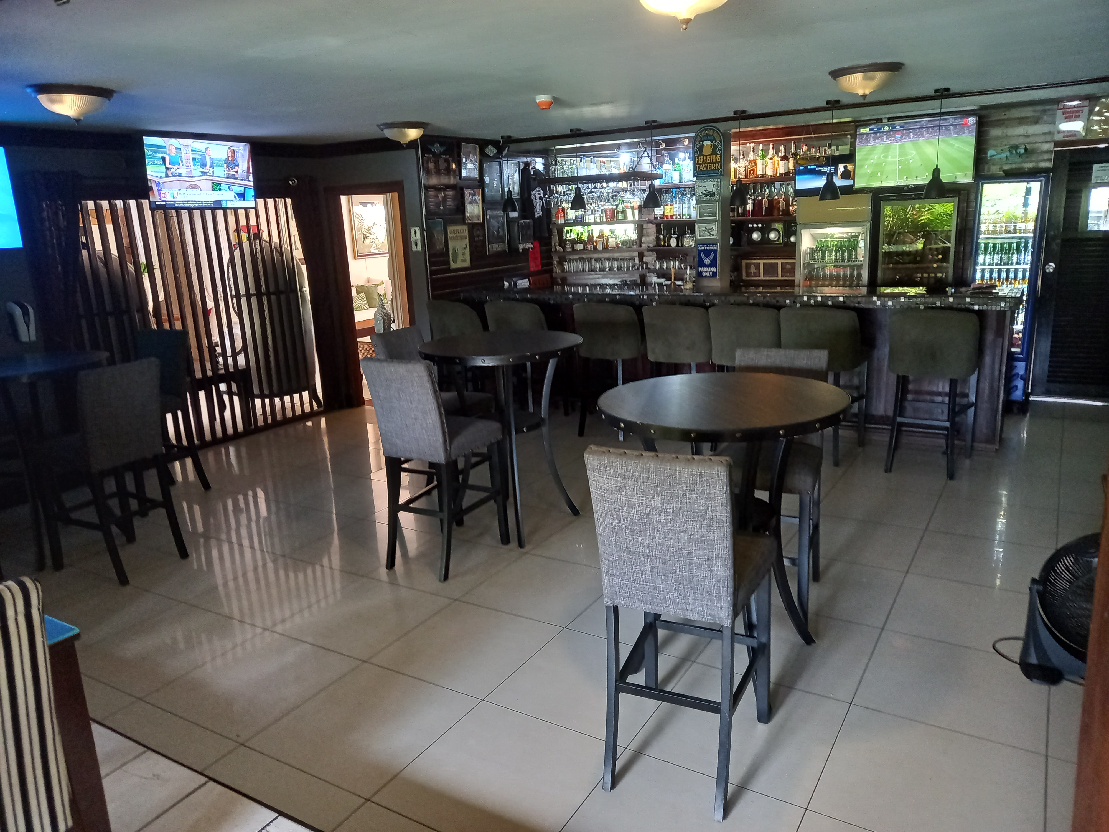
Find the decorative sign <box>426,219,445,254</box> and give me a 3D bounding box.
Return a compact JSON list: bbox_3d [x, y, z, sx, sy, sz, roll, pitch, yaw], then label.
[{"bbox_3d":[-1.100,-1.688,7.526,0.020,0.296,0.228,6,16,31],"label":"decorative sign"}]

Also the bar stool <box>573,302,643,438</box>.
[{"bbox_3d":[0.474,-0.401,6.511,0.525,1.070,0.585,6,16,31],"label":"bar stool"}]

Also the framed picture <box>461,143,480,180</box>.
[{"bbox_3d":[-0.827,-2.491,7.860,0.030,0.340,0.280,6,16,31],"label":"framed picture"}]

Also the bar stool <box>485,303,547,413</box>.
[{"bbox_3d":[-0.172,-0.466,6.977,0.510,1.070,0.600,6,16,31],"label":"bar stool"}]

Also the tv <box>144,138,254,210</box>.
[{"bbox_3d":[-2.902,-1.990,6.598,0.070,0.560,0.965,12,20,32],"label":"tv"}]

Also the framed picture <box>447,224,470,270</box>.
[{"bbox_3d":[-0.920,-1.650,7.825,0.020,0.401,0.326,6,16,31],"label":"framed picture"}]

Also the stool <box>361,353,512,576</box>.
[{"bbox_3d":[-0.597,0.209,4.176,0.425,1.110,0.580,5,16,30],"label":"stool"}]

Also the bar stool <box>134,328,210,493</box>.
[{"bbox_3d":[-2.734,0.033,5.329,0.425,1.110,0.580,4,15,26],"label":"bar stool"}]

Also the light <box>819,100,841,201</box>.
[{"bbox_3d":[2.169,-2.069,6.276,0.158,0.760,0.158,6,16,31],"label":"light"}]

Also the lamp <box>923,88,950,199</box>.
[{"bbox_3d":[2.830,-1.997,5.887,0.160,0.780,0.160,6,16,31],"label":"lamp"}]

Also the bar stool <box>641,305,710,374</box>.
[{"bbox_3d":[0.983,-0.342,6.169,0.525,1.070,0.585,6,16,31],"label":"bar stool"}]

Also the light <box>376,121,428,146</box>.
[{"bbox_3d":[-1.185,-2.201,6.301,0.406,0.170,0.406,-3,14,1],"label":"light"}]

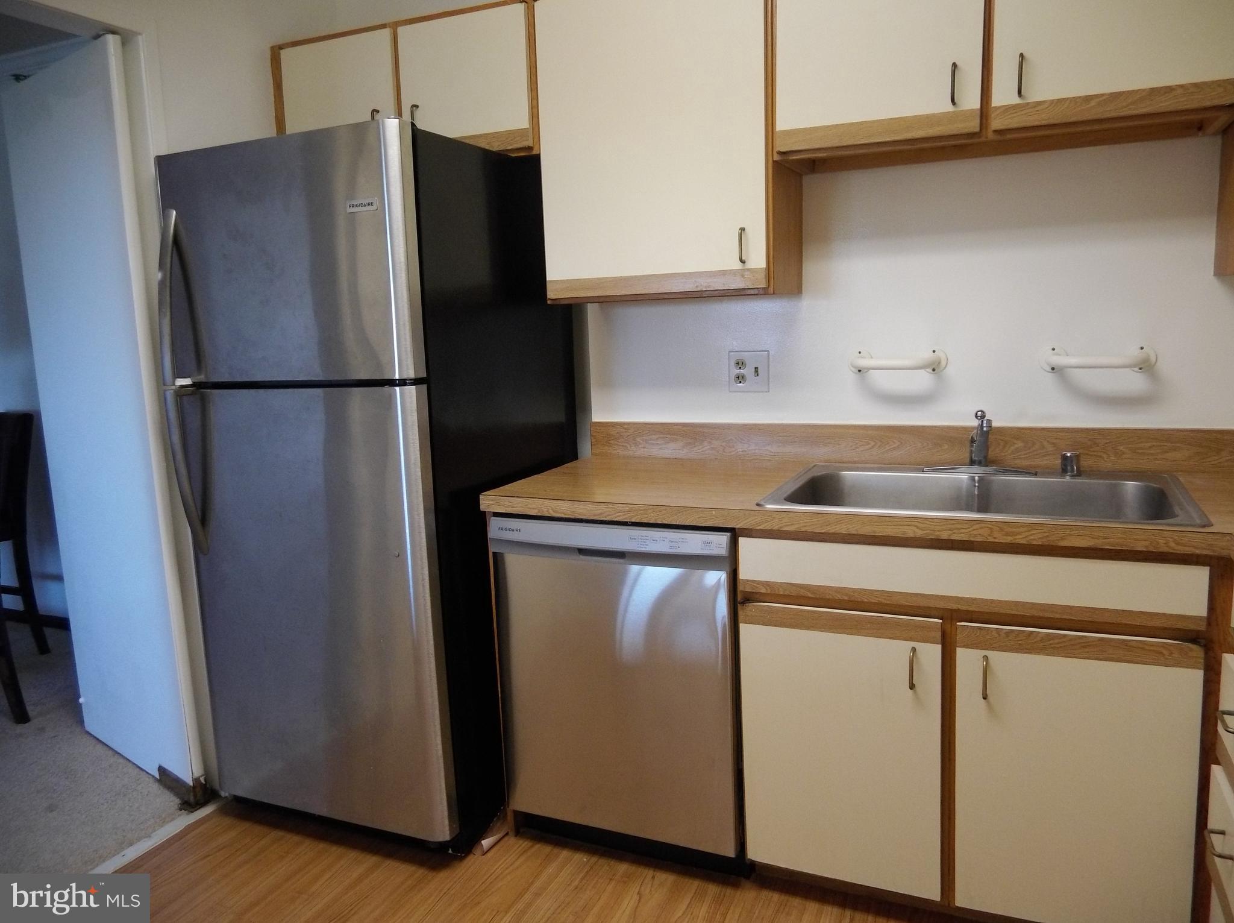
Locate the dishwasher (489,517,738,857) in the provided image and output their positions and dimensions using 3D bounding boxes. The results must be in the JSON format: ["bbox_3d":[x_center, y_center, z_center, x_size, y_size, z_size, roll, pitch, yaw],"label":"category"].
[{"bbox_3d":[0.106,0.506,2.363,0.607,0.823,0.600,2,10,25],"label":"dishwasher"}]

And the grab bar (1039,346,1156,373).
[{"bbox_3d":[1.114,-0.234,2.062,0.244,0.062,0.075,2,10,25],"label":"grab bar"}]

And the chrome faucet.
[{"bbox_3d":[0.851,-0.044,2.078,0.049,0.145,0.190,0,9,17],"label":"chrome faucet"}]

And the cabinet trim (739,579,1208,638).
[{"bbox_3d":[0.654,0.282,1.749,0.851,0.042,0.022,2,10,25],"label":"cabinet trim"}]

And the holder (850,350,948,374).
[{"bbox_3d":[0.705,-0.250,2.253,0.244,0.062,0.075,2,10,25],"label":"holder"}]

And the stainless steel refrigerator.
[{"bbox_3d":[-0.632,0.059,2.576,0.757,1.769,0.840,1,10,24],"label":"stainless steel refrigerator"}]

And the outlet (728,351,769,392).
[{"bbox_3d":[0.364,-0.246,2.454,0.115,0.115,0.009,2,10,25],"label":"outlet"}]

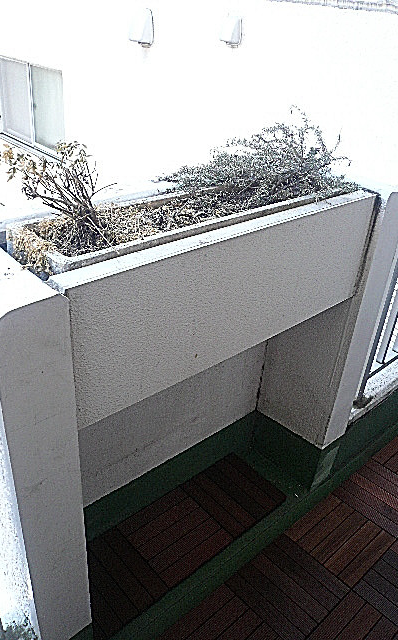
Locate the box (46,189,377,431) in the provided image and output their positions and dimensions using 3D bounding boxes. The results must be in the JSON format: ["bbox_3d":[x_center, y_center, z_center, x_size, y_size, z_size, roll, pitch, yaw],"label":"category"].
[{"bbox_3d":[0.041,-0.122,1.384,1.013,0.335,0.275,-22,39,-37],"label":"box"}]

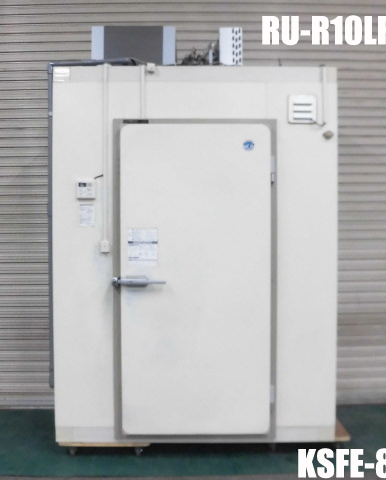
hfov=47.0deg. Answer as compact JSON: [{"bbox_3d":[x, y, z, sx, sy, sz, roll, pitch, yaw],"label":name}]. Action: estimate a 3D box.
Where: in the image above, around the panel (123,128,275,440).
[{"bbox_3d":[0.016,0.227,2.563,0.857,1.776,0.070,0,1,0],"label":"panel"}]

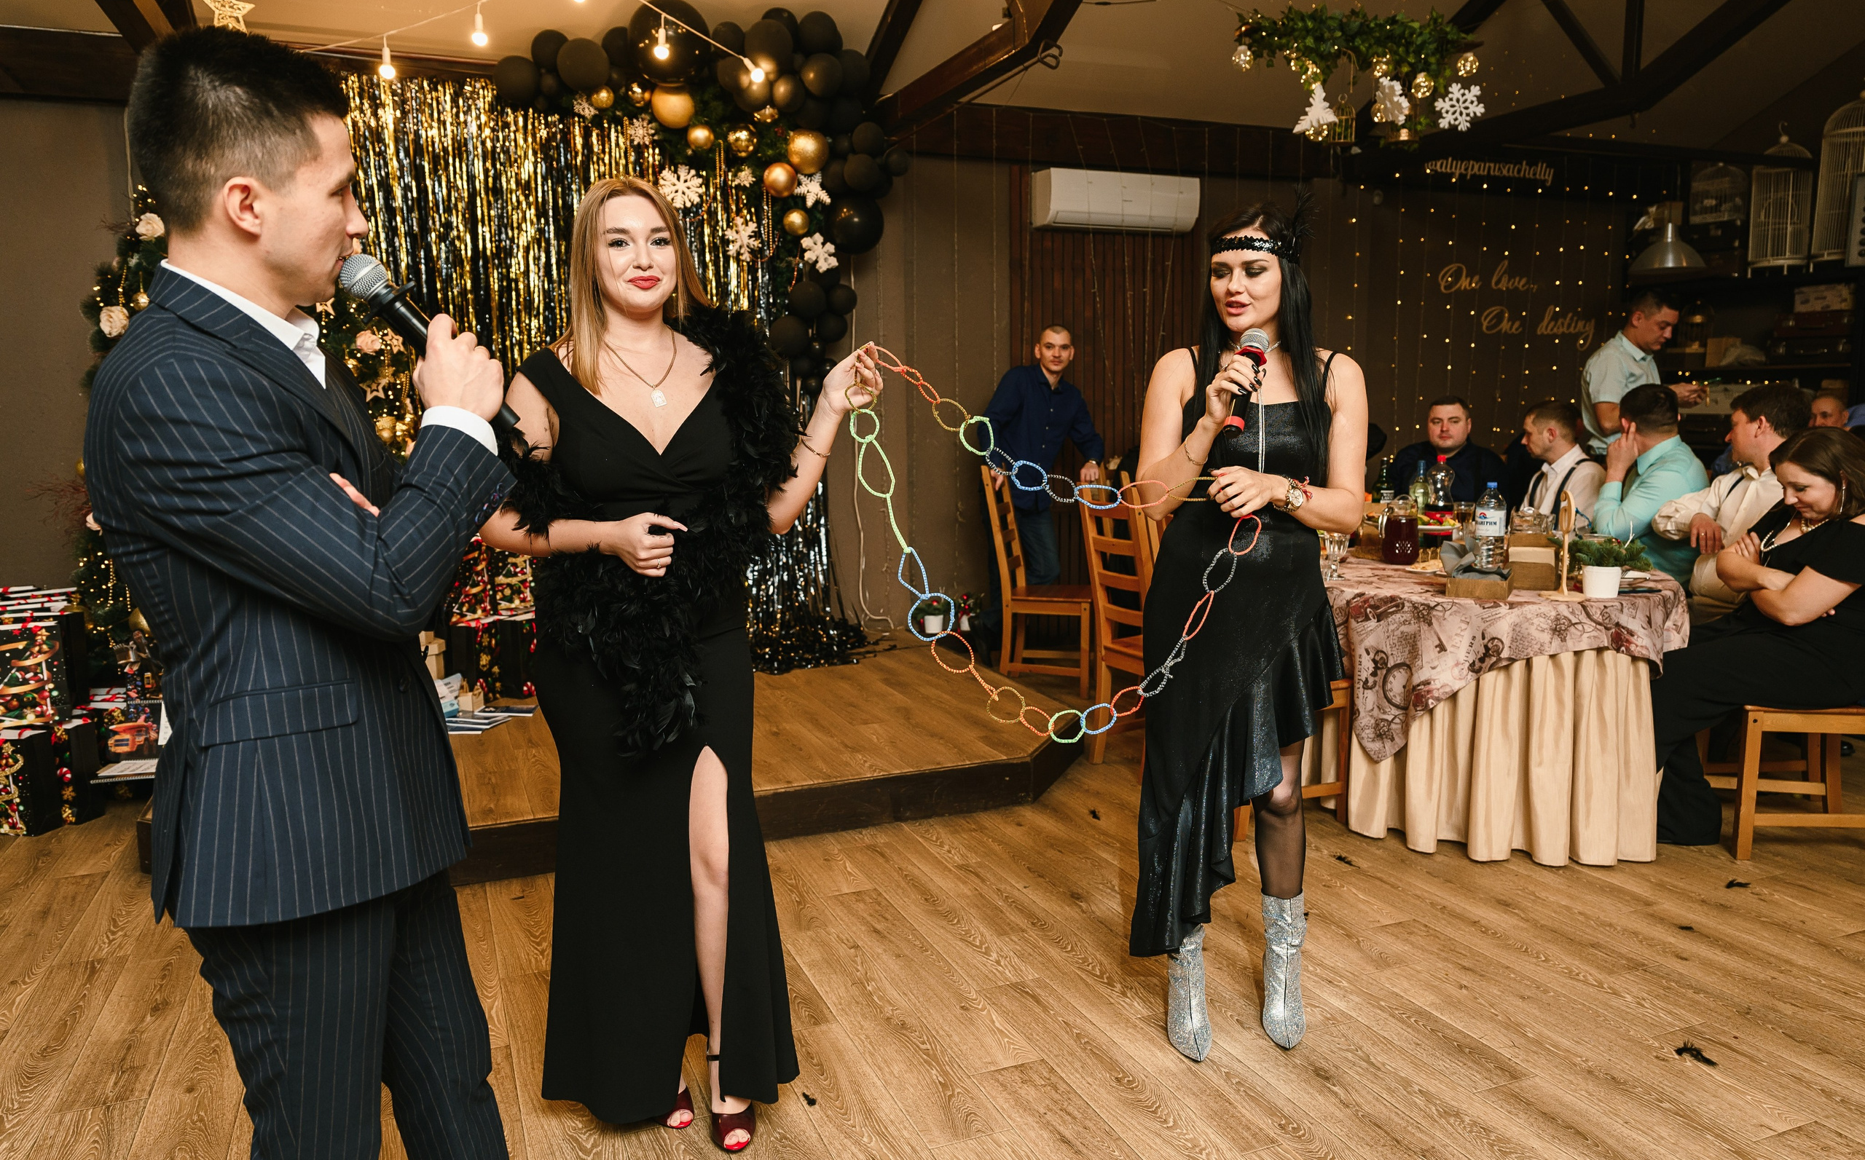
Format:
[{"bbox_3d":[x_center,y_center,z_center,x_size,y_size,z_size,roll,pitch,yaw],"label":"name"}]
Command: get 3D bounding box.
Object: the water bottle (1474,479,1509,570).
[{"bbox_3d":[1.885,-0.175,4.175,0.092,0.300,0.092,-5,9,-22],"label":"water bottle"}]

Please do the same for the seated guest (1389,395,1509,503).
[{"bbox_3d":[2.131,-0.083,5.148,0.570,1.320,0.780,3,9,25],"label":"seated guest"}]

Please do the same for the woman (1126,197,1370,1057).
[{"bbox_3d":[0.644,0.113,2.546,0.530,1.710,0.410,1,8,16],"label":"woman"}]

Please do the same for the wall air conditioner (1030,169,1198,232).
[{"bbox_3d":[0.955,-1.939,6.428,0.875,0.283,0.210,-4,9,-22],"label":"wall air conditioner"}]

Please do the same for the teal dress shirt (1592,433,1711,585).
[{"bbox_3d":[2.696,-0.222,4.650,0.430,0.640,0.470,1,8,12],"label":"teal dress shirt"}]

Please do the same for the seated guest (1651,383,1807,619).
[{"bbox_3d":[2.670,0.038,4.250,0.820,1.370,0.580,-6,10,-28],"label":"seated guest"}]

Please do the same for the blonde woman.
[{"bbox_3d":[-0.450,0.167,2.254,0.730,1.720,0.460,-2,8,-10],"label":"blonde woman"}]

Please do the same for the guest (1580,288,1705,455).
[{"bbox_3d":[3.067,-0.339,5.420,0.480,1.750,0.520,7,12,43],"label":"guest"}]

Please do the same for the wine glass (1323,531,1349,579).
[{"bbox_3d":[1.352,-0.089,4.148,0.077,0.155,0.077,-5,9,-22],"label":"wine glass"}]

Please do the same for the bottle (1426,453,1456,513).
[{"bbox_3d":[1.851,-0.272,4.519,0.105,0.345,0.105,3,9,22],"label":"bottle"}]

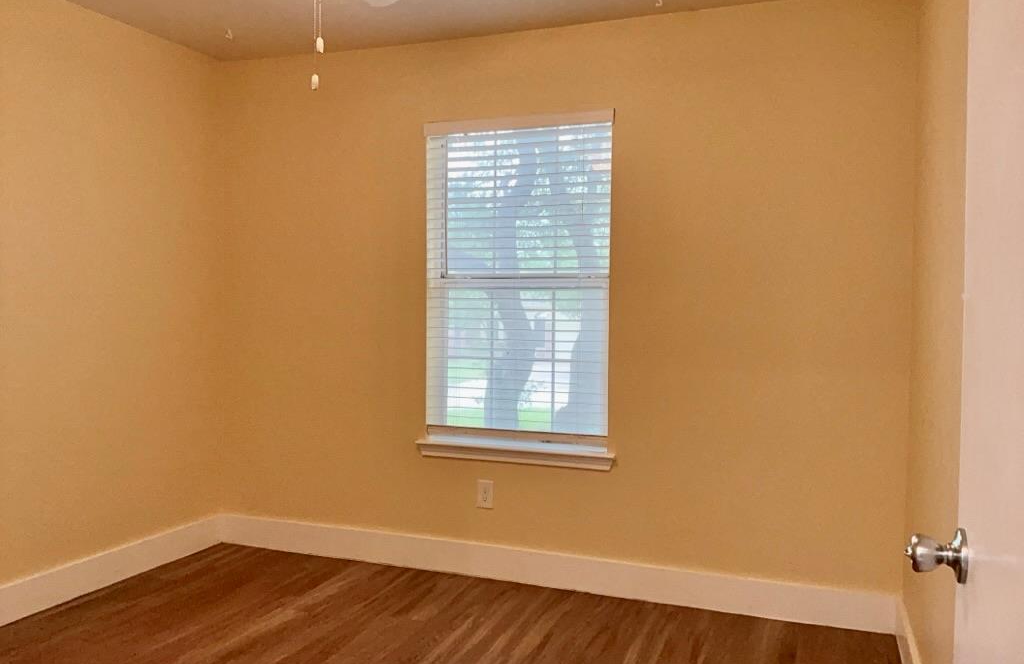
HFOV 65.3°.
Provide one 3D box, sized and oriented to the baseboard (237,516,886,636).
[{"bbox_3d":[-0.023,1.024,3.508,3.107,0.146,0.018,1,2,21],"label":"baseboard"}]

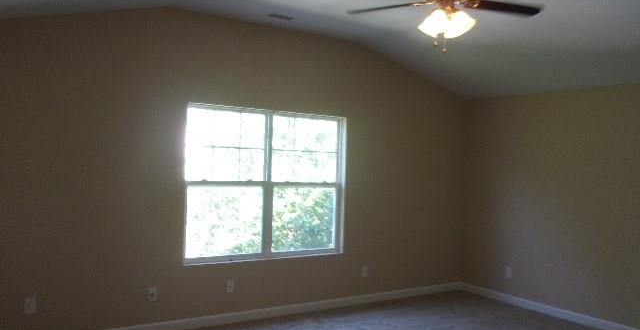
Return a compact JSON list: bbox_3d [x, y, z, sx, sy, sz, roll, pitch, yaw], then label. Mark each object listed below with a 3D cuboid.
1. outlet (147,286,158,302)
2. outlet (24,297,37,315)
[{"bbox_3d":[-1.409,1.093,4.366,0.075,0.119,0.014,2,0,-33],"label":"outlet"},{"bbox_3d":[-2.169,1.058,3.878,0.075,0.119,0.014,2,0,-33],"label":"outlet"}]

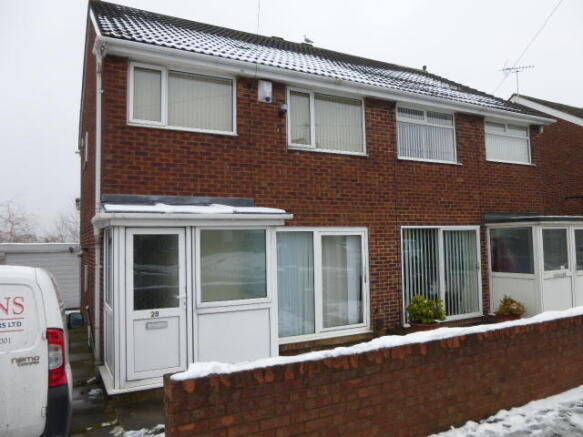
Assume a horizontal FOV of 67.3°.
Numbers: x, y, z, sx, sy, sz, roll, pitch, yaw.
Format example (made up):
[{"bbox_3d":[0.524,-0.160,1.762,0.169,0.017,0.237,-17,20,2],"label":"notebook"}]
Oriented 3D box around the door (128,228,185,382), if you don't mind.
[{"bbox_3d":[-1.715,1.075,5.604,0.745,1.870,0.070,0,-3,-28],"label":"door"}]

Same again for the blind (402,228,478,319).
[{"bbox_3d":[3.336,1.197,9.569,2.420,2.070,0.100,0,-3,-28],"label":"blind"}]

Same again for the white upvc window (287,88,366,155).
[{"bbox_3d":[0.710,-1.834,8.407,1.752,1.158,0.080,0,-3,-27],"label":"white upvc window"}]

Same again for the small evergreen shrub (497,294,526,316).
[{"bbox_3d":[4.559,1.803,9.063,0.570,0.460,0.550,0,-3,-28],"label":"small evergreen shrub"}]

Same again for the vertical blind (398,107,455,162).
[{"bbox_3d":[3.047,-1.839,9.734,1.622,1.066,0.080,0,-3,-27],"label":"vertical blind"}]

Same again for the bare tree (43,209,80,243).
[{"bbox_3d":[-15.418,1.676,30.000,3.600,4.706,3.600,0,-3,-27],"label":"bare tree"}]

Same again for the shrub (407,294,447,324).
[{"bbox_3d":[2.676,1.804,8.679,0.660,0.550,0.620,-1,-3,0],"label":"shrub"}]

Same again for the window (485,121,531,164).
[{"bbox_3d":[5.452,-1.891,10.988,1.680,0.950,0.080,0,-3,-28],"label":"window"}]

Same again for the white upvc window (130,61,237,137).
[{"bbox_3d":[-1.699,-1.904,7.070,1.740,0.985,0.100,0,-3,-28],"label":"white upvc window"}]

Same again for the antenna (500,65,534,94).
[{"bbox_3d":[9.189,-5.631,17.800,1.280,1.220,0.400,-2,-3,21],"label":"antenna"}]

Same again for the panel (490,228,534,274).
[{"bbox_3d":[4.881,0.720,9.719,0.030,0.972,1.037,0,-3,-27],"label":"panel"}]

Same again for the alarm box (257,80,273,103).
[{"bbox_3d":[-0.456,-2.205,7.644,0.235,0.350,0.090,0,-3,-28],"label":"alarm box"}]

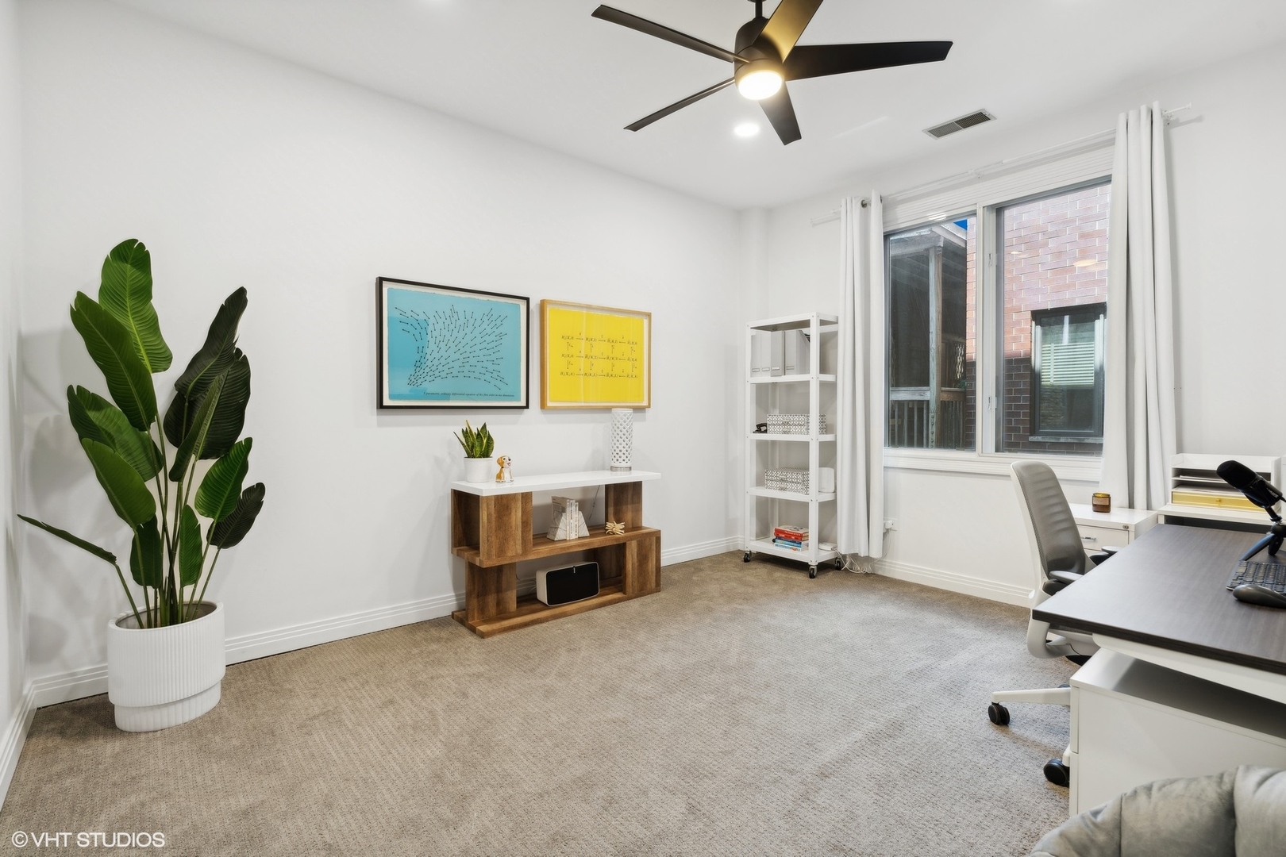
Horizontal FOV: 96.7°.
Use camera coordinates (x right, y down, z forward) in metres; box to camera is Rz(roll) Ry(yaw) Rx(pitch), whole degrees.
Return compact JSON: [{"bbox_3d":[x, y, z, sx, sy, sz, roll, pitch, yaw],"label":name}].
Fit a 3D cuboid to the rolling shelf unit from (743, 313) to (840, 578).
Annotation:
[{"bbox_3d":[1.100,0.114,4.224,0.328,1.821,0.582,-1,2,-43],"label":"rolling shelf unit"}]

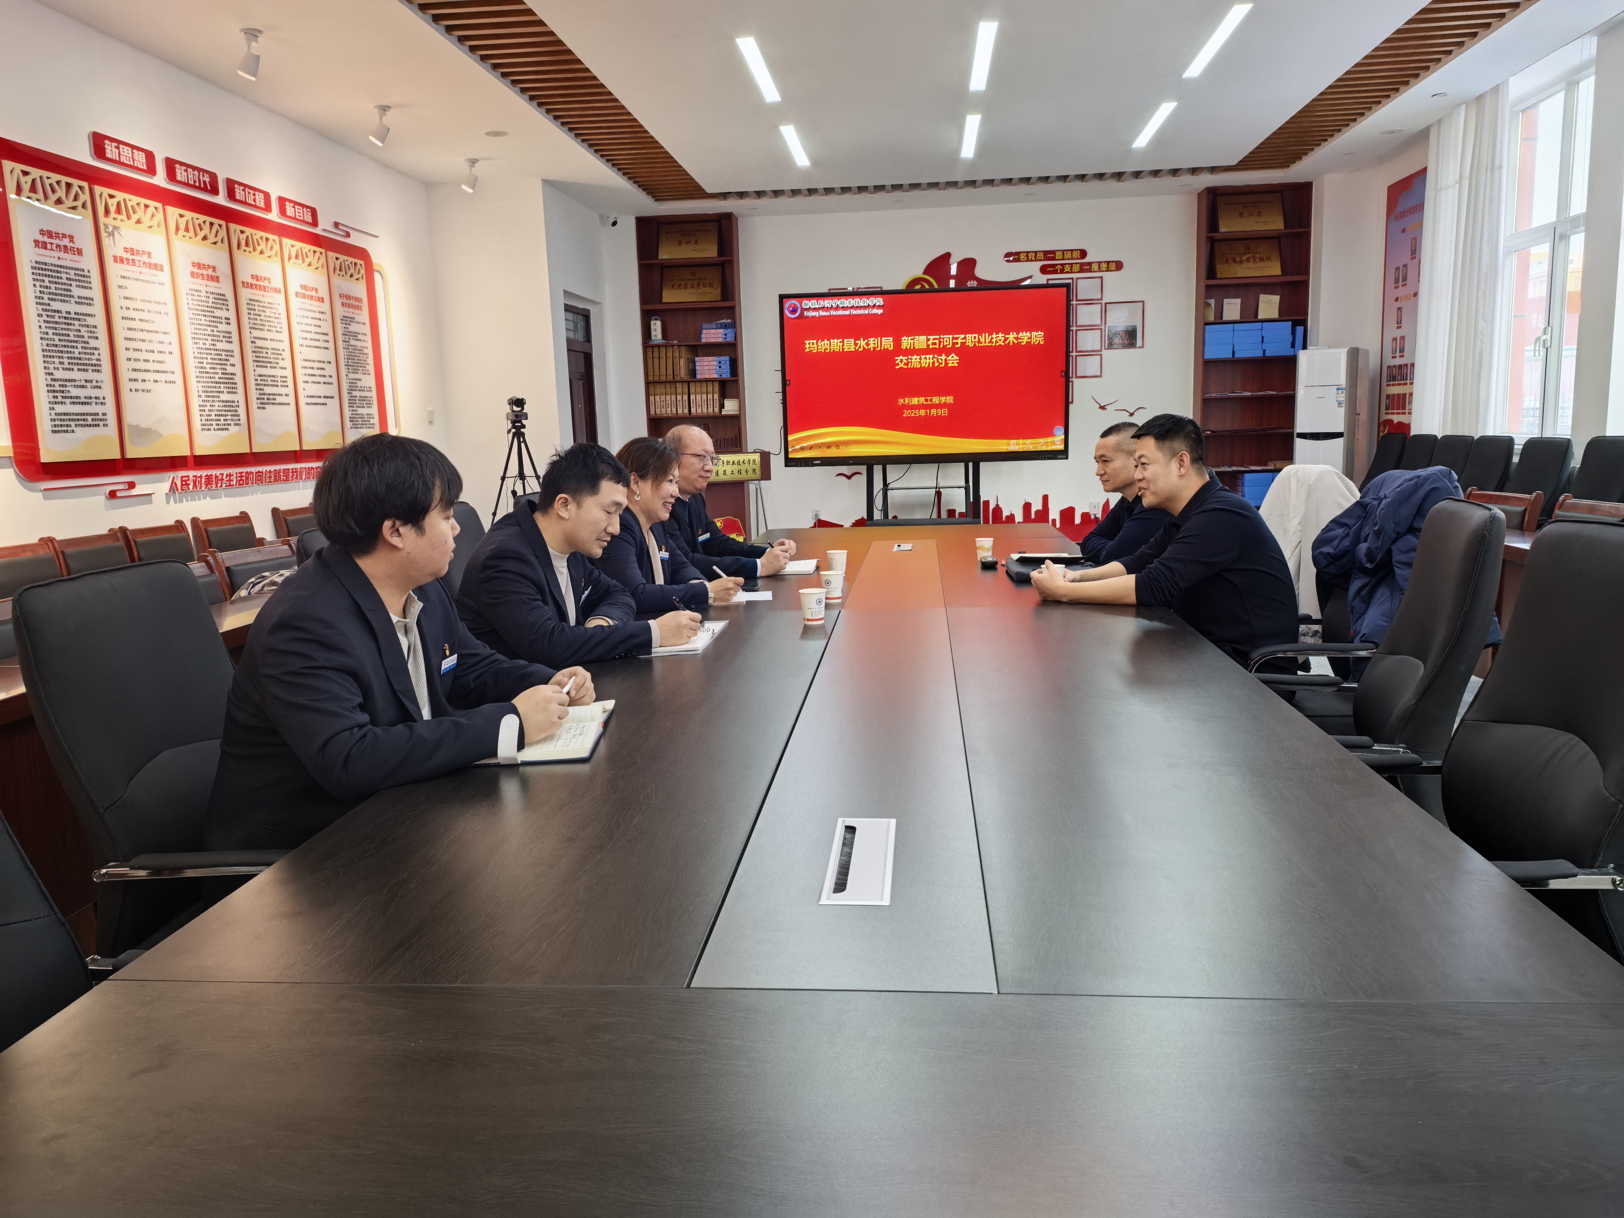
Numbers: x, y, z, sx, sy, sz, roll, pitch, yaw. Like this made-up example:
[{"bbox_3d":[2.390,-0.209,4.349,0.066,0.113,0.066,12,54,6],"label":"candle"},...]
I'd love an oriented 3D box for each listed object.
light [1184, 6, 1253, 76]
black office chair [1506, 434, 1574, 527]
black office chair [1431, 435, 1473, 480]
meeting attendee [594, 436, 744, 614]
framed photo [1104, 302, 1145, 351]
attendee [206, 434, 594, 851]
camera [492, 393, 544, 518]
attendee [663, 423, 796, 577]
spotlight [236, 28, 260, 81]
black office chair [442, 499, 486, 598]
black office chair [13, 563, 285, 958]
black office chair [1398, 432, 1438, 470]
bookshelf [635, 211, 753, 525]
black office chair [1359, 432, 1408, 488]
[{"bbox_3d":[2.140,-3.012,5.974,0.085,0.040,1.170,-1,9,6],"label":"light"},{"bbox_3d":[4.314,-0.546,7.101,0.620,1.020,0.580,-1,9,6],"label":"black office chair"},{"bbox_3d":[4.434,-0.750,8.309,0.620,1.020,0.580,-1,9,6],"label":"black office chair"},{"bbox_3d":[-0.515,0.112,3.429,0.700,1.260,0.500,1,10,17],"label":"meeting attendee"},{"bbox_3d":[2.555,-2.314,9.185,0.315,0.370,0.025,-1,9,6],"label":"framed photo"},{"bbox_3d":[-0.721,0.345,1.944,0.700,1.270,0.600,-2,9,-2],"label":"attendee"},{"bbox_3d":[-1.868,-0.610,7.308,0.800,1.510,0.720,-5,10,-21],"label":"camera"},{"bbox_3d":[-0.420,-0.021,4.063,0.740,1.280,0.600,-2,9,1],"label":"attendee"},{"bbox_3d":[-2.641,-2.605,5.284,0.110,0.235,0.105,-1,9,6],"label":"spotlight"},{"bbox_3d":[-0.786,0.225,3.295,0.640,1.070,0.600,0,10,11],"label":"black office chair"},{"bbox_3d":[-0.902,0.456,1.996,0.640,1.070,0.570,-1,9,6],"label":"black office chair"},{"bbox_3d":[4.487,-0.840,8.838,0.620,1.020,0.580,-1,9,6],"label":"black office chair"},{"bbox_3d":[-0.961,-1.733,9.457,0.792,2.972,0.340,-1,9,6],"label":"bookshelf"},{"bbox_3d":[3.891,-0.711,8.197,0.640,1.060,0.560,-1,9,6],"label":"black office chair"}]

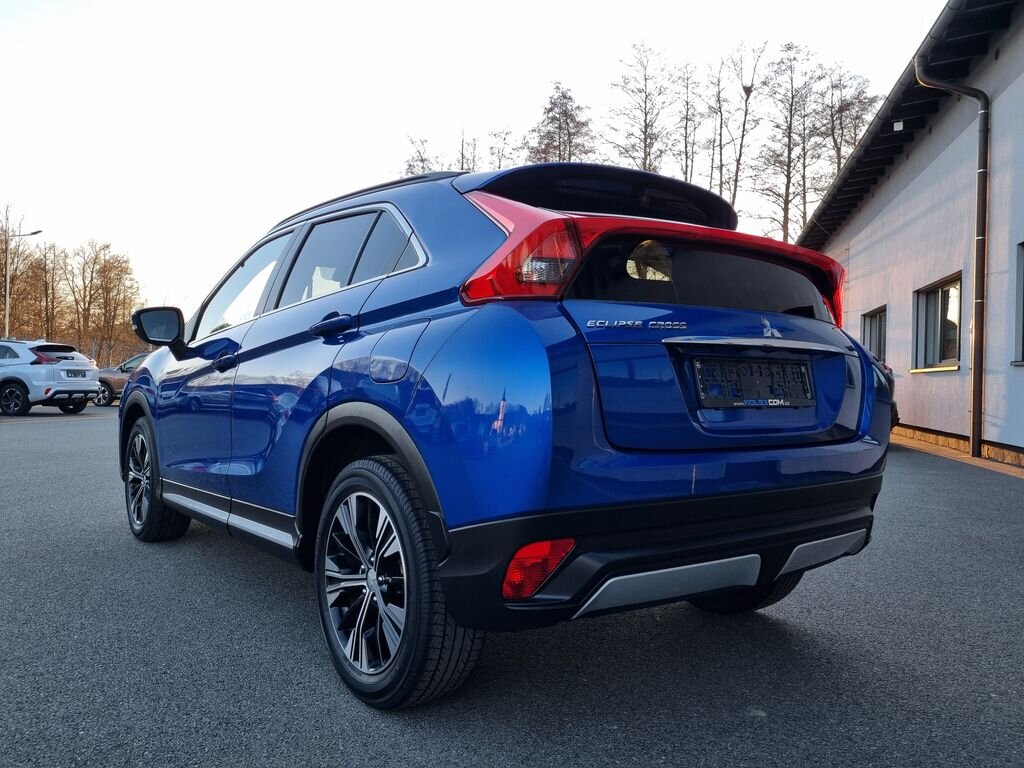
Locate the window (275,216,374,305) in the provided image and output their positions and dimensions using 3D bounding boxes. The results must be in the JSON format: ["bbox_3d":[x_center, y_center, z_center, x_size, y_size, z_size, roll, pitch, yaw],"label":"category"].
[{"bbox_3d":[-0.654,-0.438,2.672,0.045,0.340,0.620,25,-14,-35],"label":"window"}]

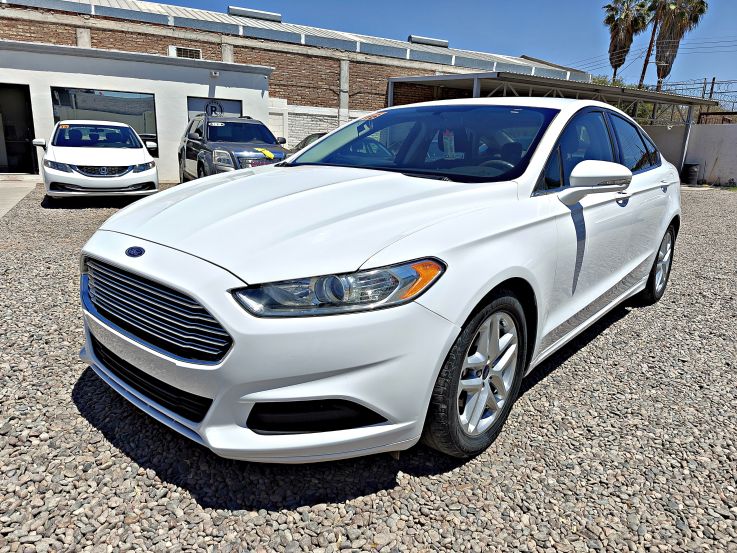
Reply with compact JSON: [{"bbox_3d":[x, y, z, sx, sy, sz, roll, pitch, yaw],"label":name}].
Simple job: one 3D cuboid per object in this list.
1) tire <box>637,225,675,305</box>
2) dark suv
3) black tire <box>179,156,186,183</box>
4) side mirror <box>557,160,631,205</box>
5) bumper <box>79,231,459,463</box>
[{"bbox_3d":[2.281,-0.131,3.974,0.235,0.655,0.655,12,18,40],"label":"tire"},{"bbox_3d":[-3.190,-2.842,11.378,1.900,1.710,4.700,-6,17,-29],"label":"dark suv"},{"bbox_3d":[-4.606,-2.647,12.322,0.235,0.720,0.720,-6,17,-29],"label":"black tire"},{"bbox_3d":[1.007,-0.421,2.180,0.250,0.190,0.250,12,18,40],"label":"side mirror"},{"bbox_3d":[-0.619,0.148,1.907,1.830,0.640,0.660,12,18,40],"label":"bumper"}]

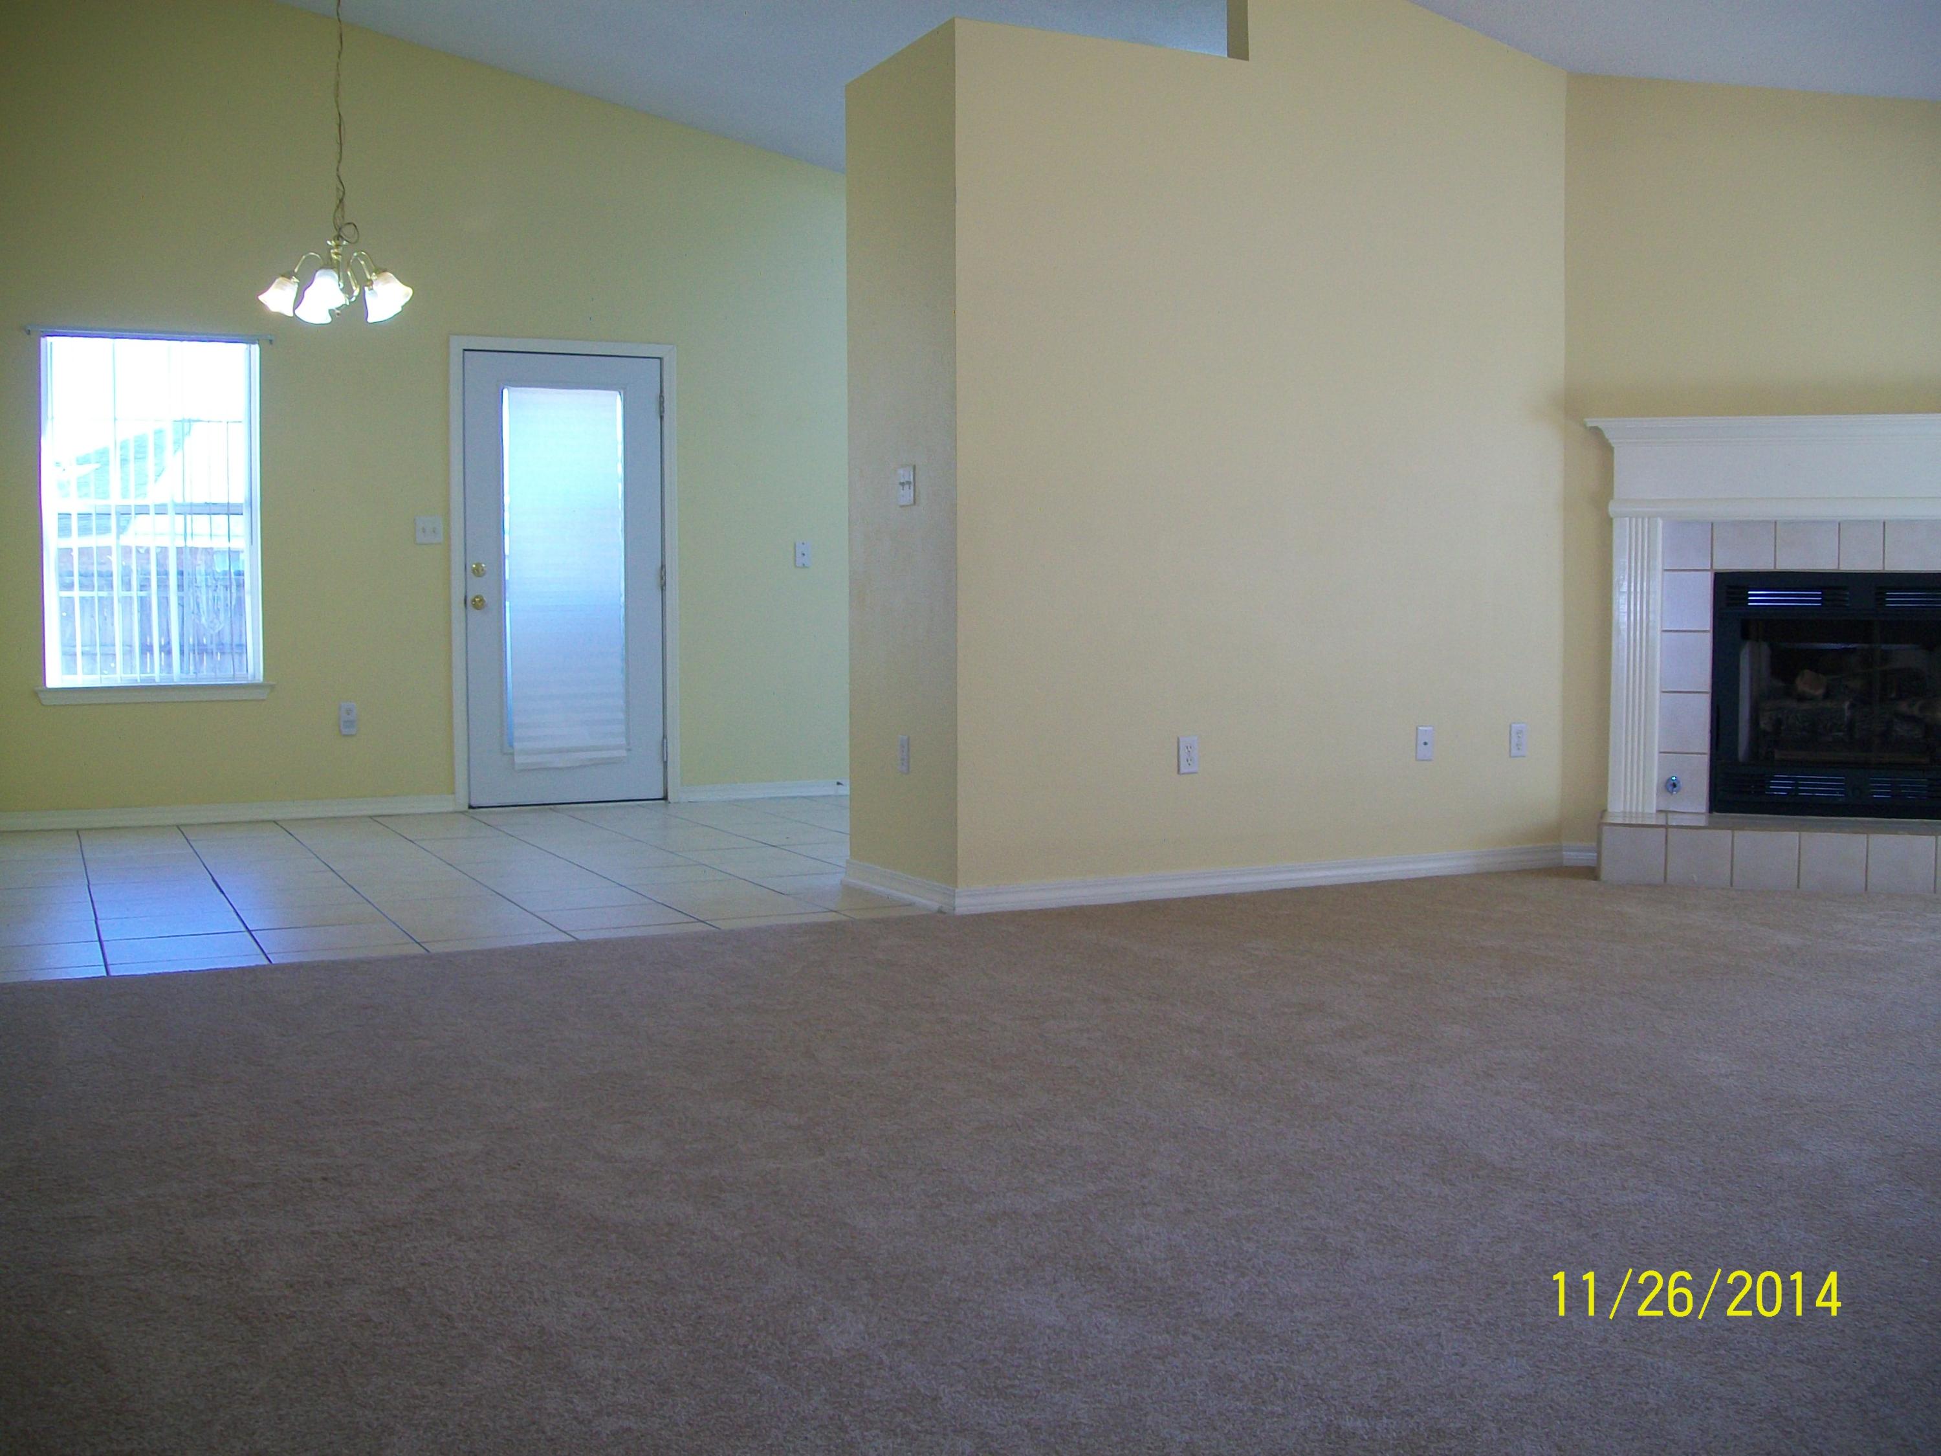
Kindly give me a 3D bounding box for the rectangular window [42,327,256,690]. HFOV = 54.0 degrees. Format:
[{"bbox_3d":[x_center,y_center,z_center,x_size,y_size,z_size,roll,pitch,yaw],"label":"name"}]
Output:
[{"bbox_3d":[-3.396,-0.895,7.928,0.848,1.435,0.104,-2,4,-26],"label":"rectangular window"}]

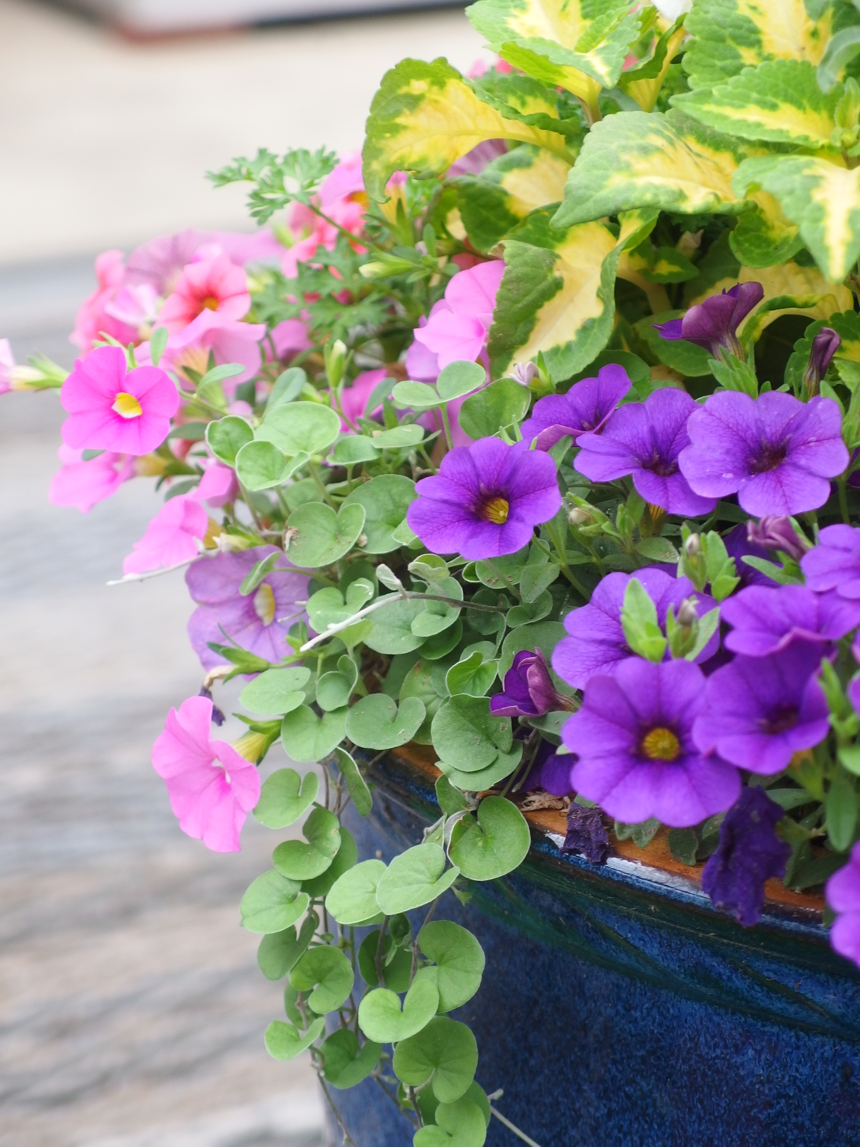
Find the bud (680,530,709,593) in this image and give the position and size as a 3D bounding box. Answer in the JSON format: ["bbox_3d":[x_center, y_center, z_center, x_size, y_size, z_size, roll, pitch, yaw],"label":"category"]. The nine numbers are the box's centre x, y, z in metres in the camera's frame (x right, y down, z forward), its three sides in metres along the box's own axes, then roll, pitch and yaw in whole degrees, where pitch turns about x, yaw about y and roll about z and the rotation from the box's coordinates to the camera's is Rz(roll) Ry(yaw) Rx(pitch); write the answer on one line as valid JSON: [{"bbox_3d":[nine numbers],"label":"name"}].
[{"bbox_3d":[0.054,-0.002,0.760,0.006,0.012,0.006,-2,14,0],"label":"bud"}]

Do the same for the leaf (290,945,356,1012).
[{"bbox_3d":[-0.023,0.086,0.785,0.015,0.015,0.004,6,-17,8],"label":"leaf"}]

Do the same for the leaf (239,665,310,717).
[{"bbox_3d":[-0.035,0.027,0.840,0.017,0.004,0.016,3,41,13],"label":"leaf"}]

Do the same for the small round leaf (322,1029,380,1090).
[{"bbox_3d":[-0.019,0.116,0.890,0.015,0.015,0.006,7,-8,7],"label":"small round leaf"}]

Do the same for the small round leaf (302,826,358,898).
[{"bbox_3d":[-0.026,0.070,0.900,0.018,0.018,0.005,4,-12,-5],"label":"small round leaf"}]

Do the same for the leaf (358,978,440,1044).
[{"bbox_3d":[-0.007,0.096,0.815,0.018,0.005,0.017,10,58,13],"label":"leaf"}]

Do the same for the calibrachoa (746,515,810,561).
[{"bbox_3d":[0.071,-0.007,0.755,0.013,0.007,0.007,23,0,-17],"label":"calibrachoa"}]

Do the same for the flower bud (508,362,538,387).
[{"bbox_3d":[0.021,-0.044,0.825,0.006,0.005,0.005,22,0,-24],"label":"flower bud"}]

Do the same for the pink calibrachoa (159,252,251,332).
[{"bbox_3d":[-0.061,-0.071,1.007,0.025,0.026,0.019,5,-21,-1],"label":"pink calibrachoa"}]

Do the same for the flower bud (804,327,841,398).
[{"bbox_3d":[0.085,-0.045,0.800,0.007,0.015,0.007,18,6,0],"label":"flower bud"}]

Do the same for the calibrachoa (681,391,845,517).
[{"bbox_3d":[0.068,-0.022,0.758,0.034,0.015,0.031,6,54,8],"label":"calibrachoa"}]

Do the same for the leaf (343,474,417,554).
[{"bbox_3d":[-0.011,-0.014,0.845,0.018,0.018,0.005,-34,-10,-17],"label":"leaf"}]

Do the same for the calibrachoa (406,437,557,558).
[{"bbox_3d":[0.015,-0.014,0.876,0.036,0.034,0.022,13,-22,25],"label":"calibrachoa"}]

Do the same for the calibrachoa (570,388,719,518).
[{"bbox_3d":[0.046,-0.026,0.790,0.031,0.017,0.029,5,57,9],"label":"calibrachoa"}]

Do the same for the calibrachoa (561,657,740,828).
[{"bbox_3d":[0.045,0.034,0.745,0.035,0.033,0.018,3,-11,2],"label":"calibrachoa"}]

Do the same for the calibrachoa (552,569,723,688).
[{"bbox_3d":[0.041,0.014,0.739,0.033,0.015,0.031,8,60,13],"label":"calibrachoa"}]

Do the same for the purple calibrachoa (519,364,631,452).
[{"bbox_3d":[0.033,-0.033,0.792,0.025,0.012,0.026,-38,30,-5],"label":"purple calibrachoa"}]

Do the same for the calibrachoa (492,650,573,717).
[{"bbox_3d":[0.021,0.023,0.775,0.018,0.015,0.015,13,16,-27],"label":"calibrachoa"}]

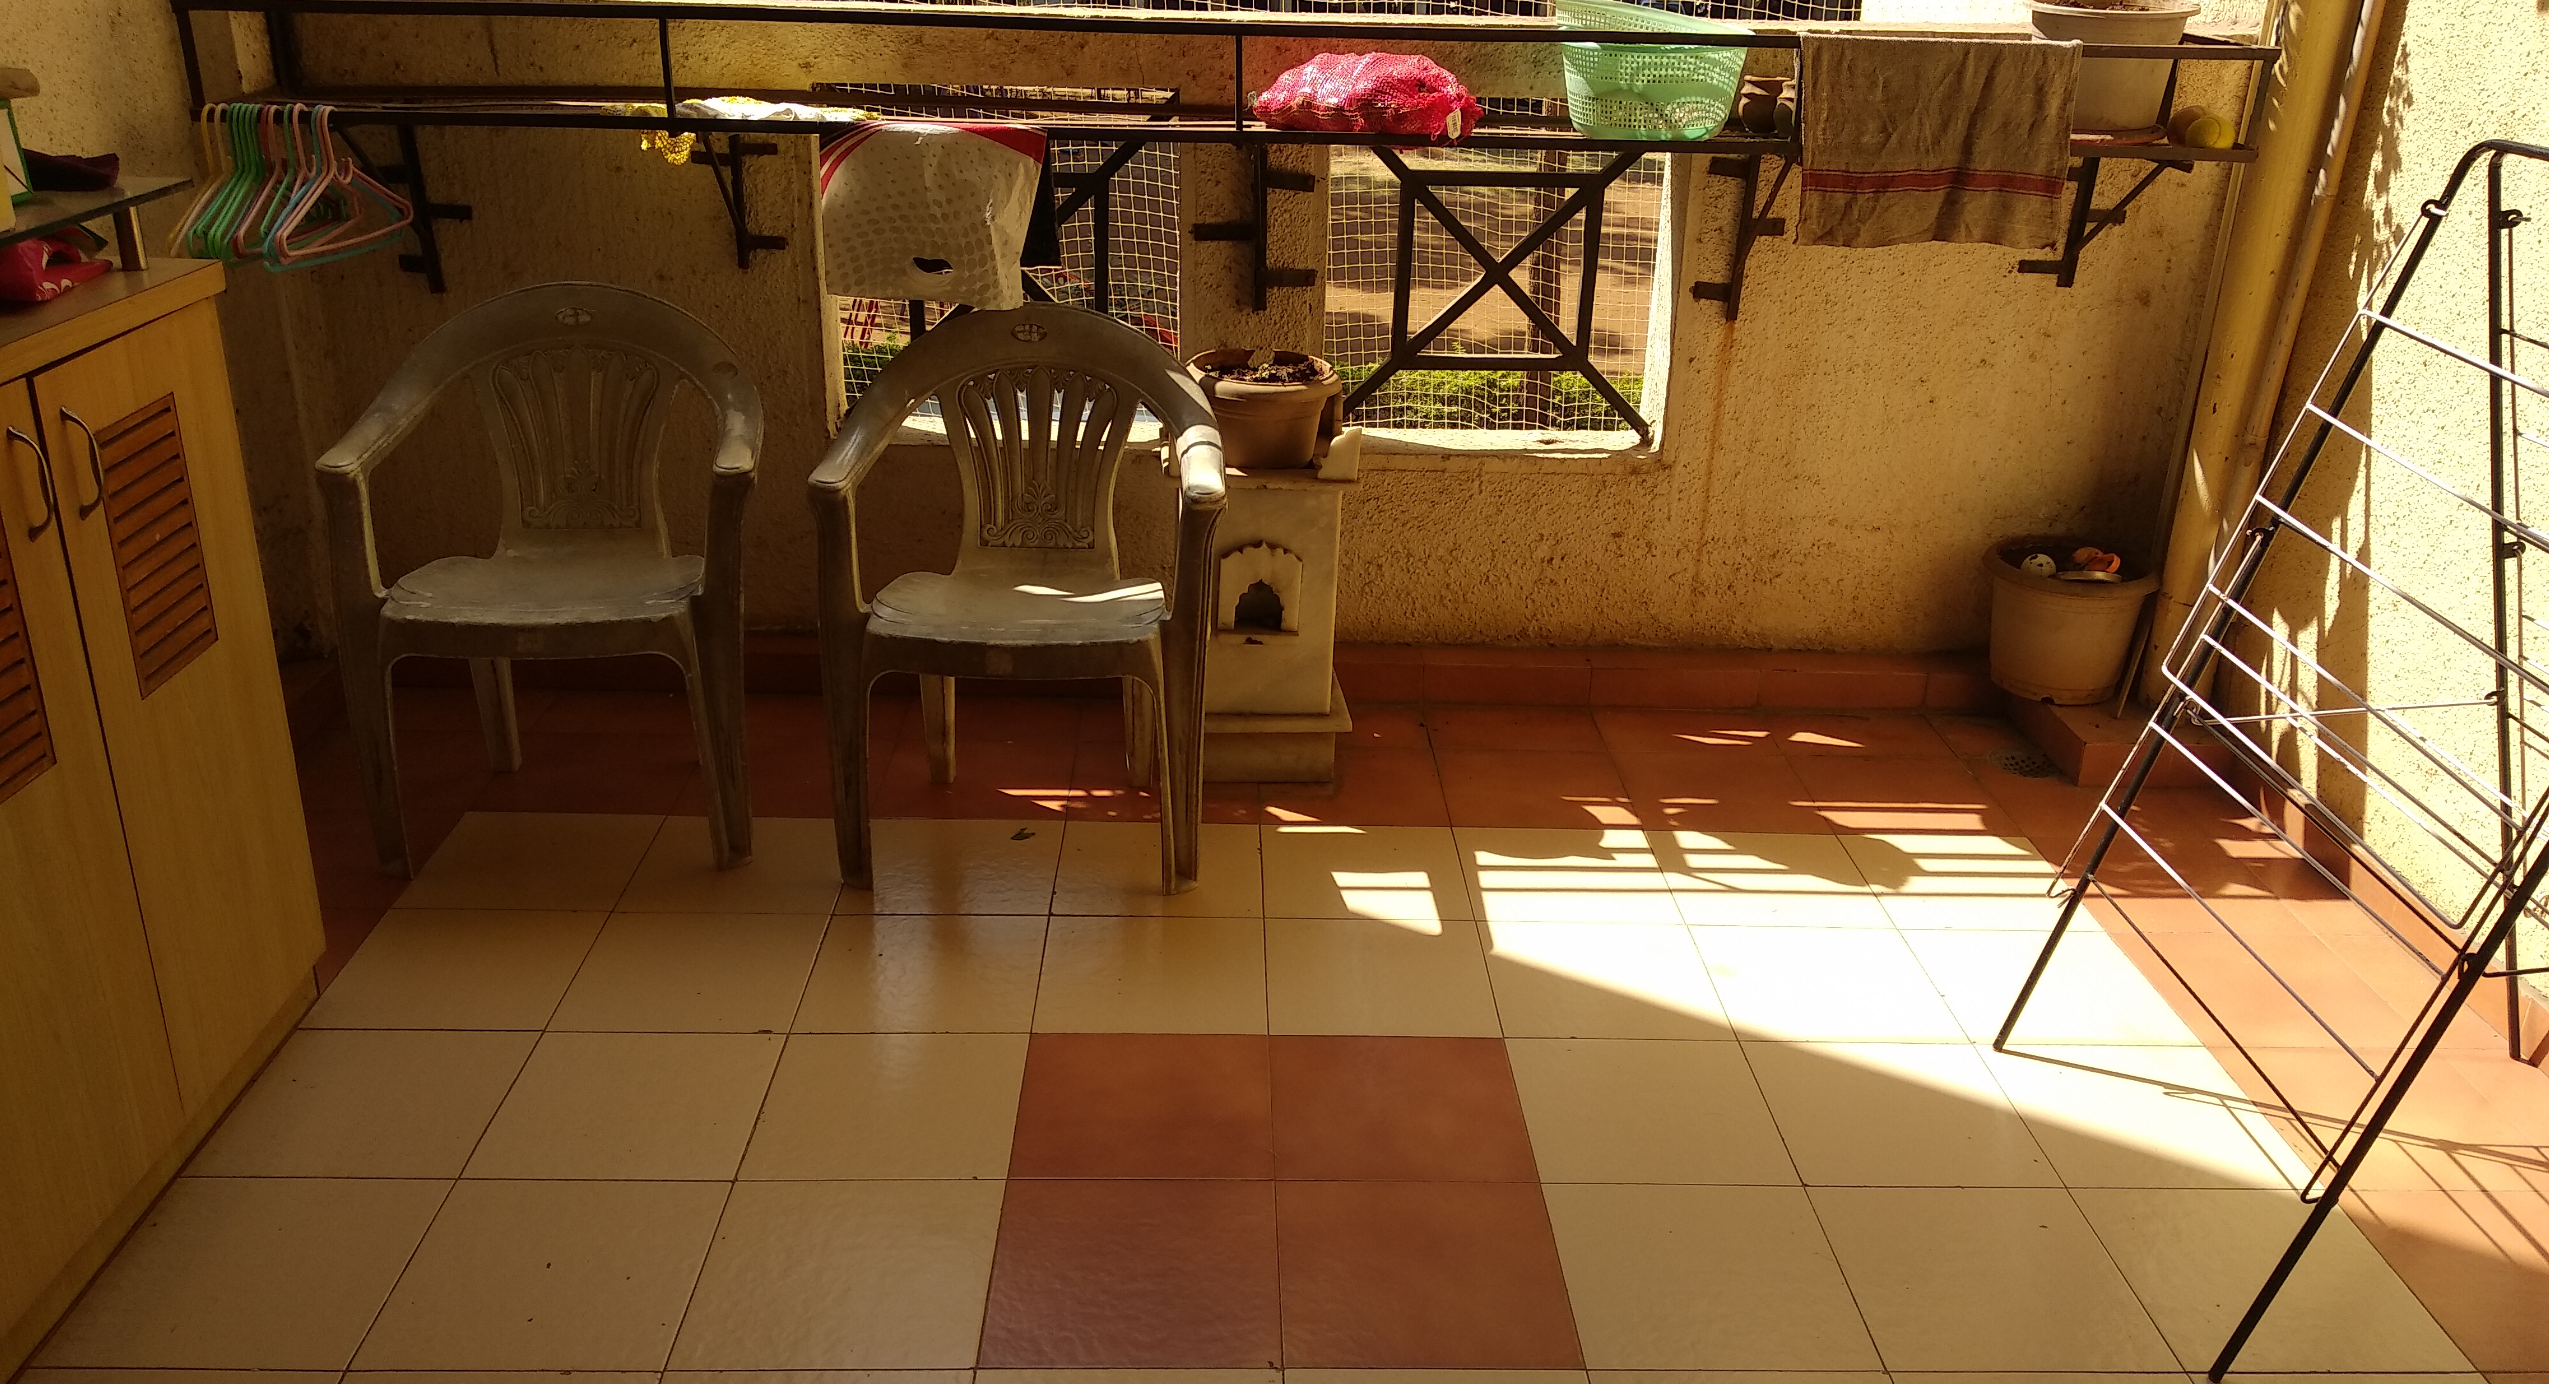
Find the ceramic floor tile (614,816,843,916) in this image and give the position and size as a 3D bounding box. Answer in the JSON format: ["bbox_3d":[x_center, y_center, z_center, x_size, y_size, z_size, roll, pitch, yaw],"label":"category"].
[{"bbox_3d":[-0.782,0.263,2.865,0.302,0.010,0.302,1,22,-2],"label":"ceramic floor tile"}]

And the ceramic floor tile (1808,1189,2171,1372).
[{"bbox_3d":[0.773,0.638,2.086,0.304,0.010,0.299,1,23,-2],"label":"ceramic floor tile"}]

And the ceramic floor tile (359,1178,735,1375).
[{"bbox_3d":[-0.757,0.609,2.017,0.305,0.010,0.305,1,22,-2],"label":"ceramic floor tile"}]

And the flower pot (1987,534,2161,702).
[{"bbox_3d":[1.402,-0.121,3.415,0.291,0.248,0.291,1,22,-1],"label":"flower pot"}]

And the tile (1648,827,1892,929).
[{"bbox_3d":[0.738,0.283,2.885,0.300,0.010,0.298,1,23,-2],"label":"tile"}]

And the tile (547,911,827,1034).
[{"bbox_3d":[-0.780,0.382,2.611,0.306,0.012,0.306,1,22,-2],"label":"tile"}]

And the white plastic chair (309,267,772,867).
[{"bbox_3d":[-1.005,-0.176,2.824,0.570,0.785,0.520,-1,23,-8],"label":"white plastic chair"}]

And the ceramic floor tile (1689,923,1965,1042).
[{"bbox_3d":[0.759,0.407,2.664,0.306,0.012,0.306,1,22,-2],"label":"ceramic floor tile"}]

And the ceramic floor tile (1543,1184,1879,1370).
[{"bbox_3d":[0.462,0.628,2.062,0.305,0.010,0.305,1,22,-2],"label":"ceramic floor tile"}]

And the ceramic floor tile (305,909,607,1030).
[{"bbox_3d":[-1.088,0.377,2.600,0.306,0.012,0.306,1,22,-2],"label":"ceramic floor tile"}]

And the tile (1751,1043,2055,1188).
[{"bbox_3d":[0.764,0.520,2.362,0.304,0.010,0.299,1,23,-2],"label":"tile"}]

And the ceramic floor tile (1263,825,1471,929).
[{"bbox_3d":[0.133,0.276,2.883,0.305,0.010,0.305,1,22,-2],"label":"ceramic floor tile"}]

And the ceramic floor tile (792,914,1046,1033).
[{"bbox_3d":[-0.469,0.383,2.594,0.302,0.010,0.302,1,22,-2],"label":"ceramic floor tile"}]

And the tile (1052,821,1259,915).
[{"bbox_3d":[-0.172,0.272,2.886,0.302,0.010,0.302,1,22,-2],"label":"tile"}]

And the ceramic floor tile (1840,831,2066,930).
[{"bbox_3d":[1.047,0.290,2.917,0.305,0.010,0.305,1,22,-2],"label":"ceramic floor tile"}]

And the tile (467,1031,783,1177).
[{"bbox_3d":[-0.766,0.493,2.301,0.302,0.010,0.302,1,22,-2],"label":"tile"}]

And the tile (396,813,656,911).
[{"bbox_3d":[-1.093,0.257,2.845,0.304,0.010,0.299,1,23,-2],"label":"tile"}]

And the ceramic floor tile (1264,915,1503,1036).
[{"bbox_3d":[0.141,0.389,2.588,0.300,0.010,0.298,1,23,-2],"label":"ceramic floor tile"}]

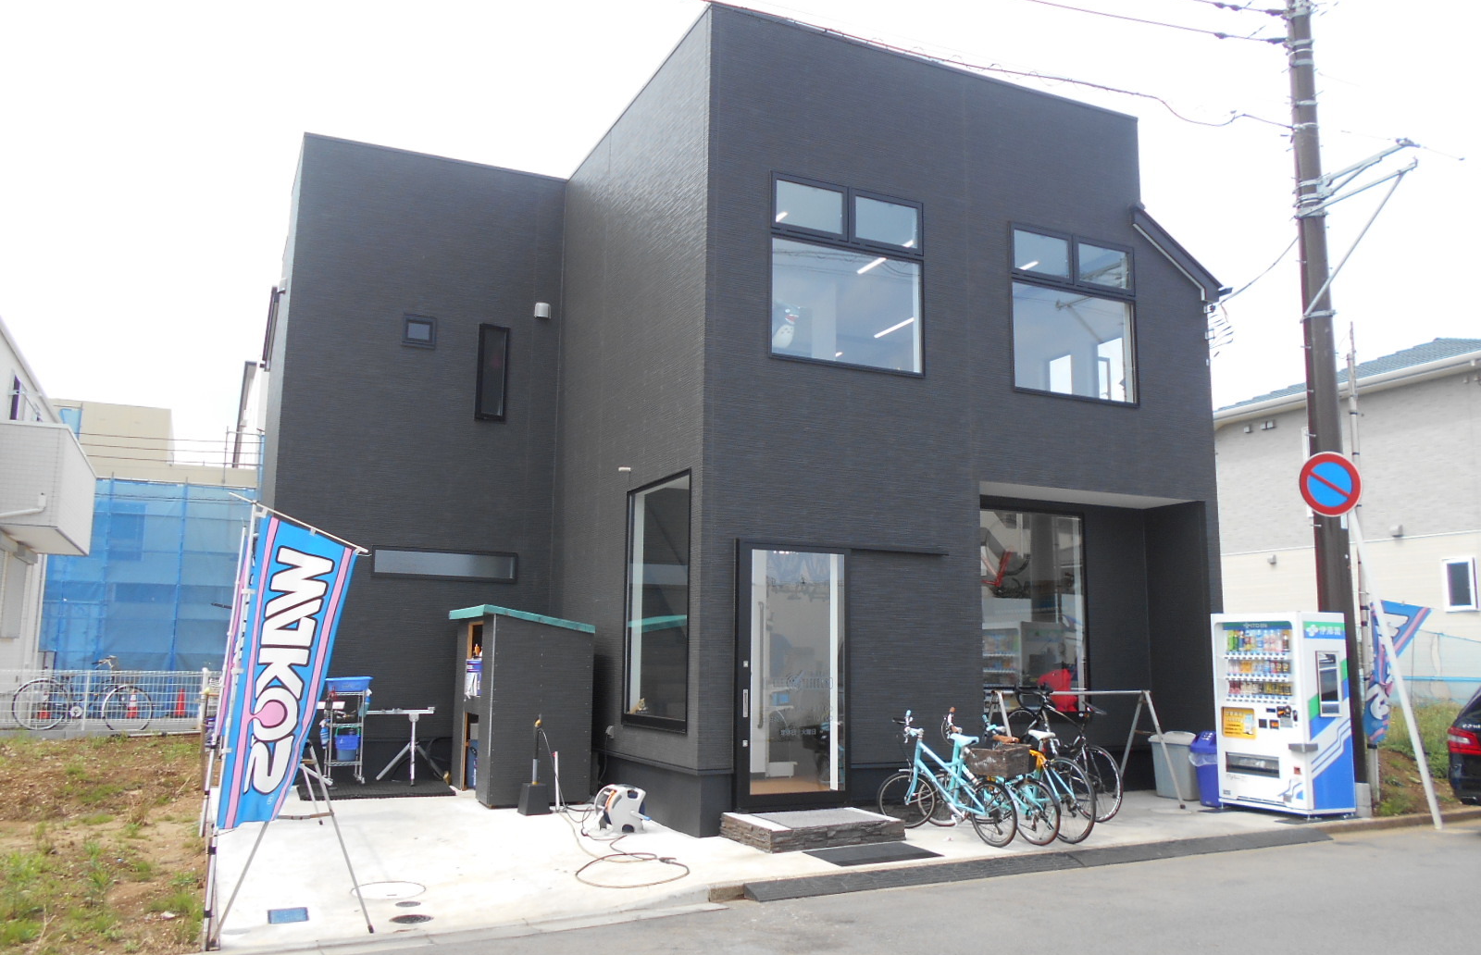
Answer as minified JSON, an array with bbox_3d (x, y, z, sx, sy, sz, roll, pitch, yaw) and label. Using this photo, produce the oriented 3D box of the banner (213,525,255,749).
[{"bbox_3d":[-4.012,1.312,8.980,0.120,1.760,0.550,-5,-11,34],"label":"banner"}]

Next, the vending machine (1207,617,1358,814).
[{"bbox_3d":[5.231,2.271,10.784,0.658,1.876,0.989,5,-9,-27],"label":"vending machine"}]

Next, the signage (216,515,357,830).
[{"bbox_3d":[-2.693,1.153,6.580,0.620,1.820,0.150,6,-10,-35],"label":"signage"}]

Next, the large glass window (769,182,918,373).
[{"bbox_3d":[0.998,-1.839,10.257,1.628,1.725,0.120,5,-9,-25],"label":"large glass window"}]

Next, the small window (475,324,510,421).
[{"bbox_3d":[-2.980,-1.259,13.382,0.370,1.170,0.100,5,-9,-25],"label":"small window"}]

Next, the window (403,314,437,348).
[{"bbox_3d":[-3.777,-1.707,13.089,0.368,0.397,0.120,5,-9,-25],"label":"window"}]

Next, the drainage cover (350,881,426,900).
[{"bbox_3d":[-2.397,2.801,7.553,0.500,0.020,0.500,5,-9,-25],"label":"drainage cover"}]

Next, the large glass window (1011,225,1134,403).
[{"bbox_3d":[3.415,-1.642,11.385,1.636,1.725,0.120,5,-9,-25],"label":"large glass window"}]

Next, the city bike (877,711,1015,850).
[{"bbox_3d":[1.730,2.457,9.098,0.500,0.960,1.454,6,-10,-34],"label":"city bike"}]

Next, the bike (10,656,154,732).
[{"bbox_3d":[-9.047,2.984,15.300,1.740,1.030,0.550,5,-9,-25],"label":"bike"}]

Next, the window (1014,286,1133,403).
[{"bbox_3d":[3.476,-1.374,11.511,1.640,1.120,0.100,5,-9,-25],"label":"window"}]

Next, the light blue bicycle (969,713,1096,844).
[{"bbox_3d":[2.404,2.535,9.450,0.540,0.970,1.620,6,-10,-32],"label":"light blue bicycle"}]

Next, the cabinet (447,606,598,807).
[{"bbox_3d":[-2.337,2.317,11.592,1.100,1.910,1.840,5,-9,-25],"label":"cabinet"}]

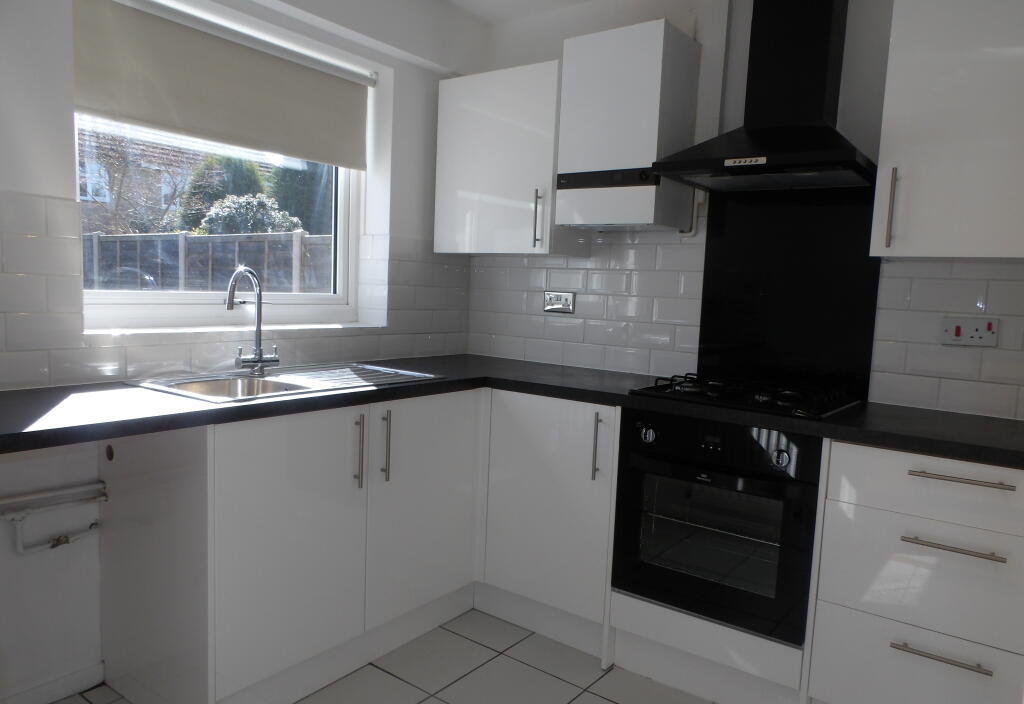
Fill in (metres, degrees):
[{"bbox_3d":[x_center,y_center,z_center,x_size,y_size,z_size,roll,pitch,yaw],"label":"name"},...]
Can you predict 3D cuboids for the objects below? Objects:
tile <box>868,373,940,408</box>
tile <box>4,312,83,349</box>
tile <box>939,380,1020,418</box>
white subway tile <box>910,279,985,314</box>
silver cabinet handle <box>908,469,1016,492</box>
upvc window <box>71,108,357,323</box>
[{"bbox_3d":[1.258,0.121,2.276,0.200,0.100,0.009,6,6,37],"label":"tile"},{"bbox_3d":[-1.254,-0.055,1.918,0.010,0.100,0.194,6,7,36],"label":"tile"},{"bbox_3d":[1.418,0.140,2.163,0.199,0.100,0.010,6,7,36],"label":"tile"},{"bbox_3d":[1.353,-0.174,2.199,0.200,0.101,0.009,6,7,36],"label":"white subway tile"},{"bbox_3d":[1.085,0.309,1.716,0.220,0.012,0.034,6,7,36],"label":"silver cabinet handle"},{"bbox_3d":[-0.992,-0.605,2.512,0.075,1.020,1.160,6,7,36],"label":"upvc window"}]

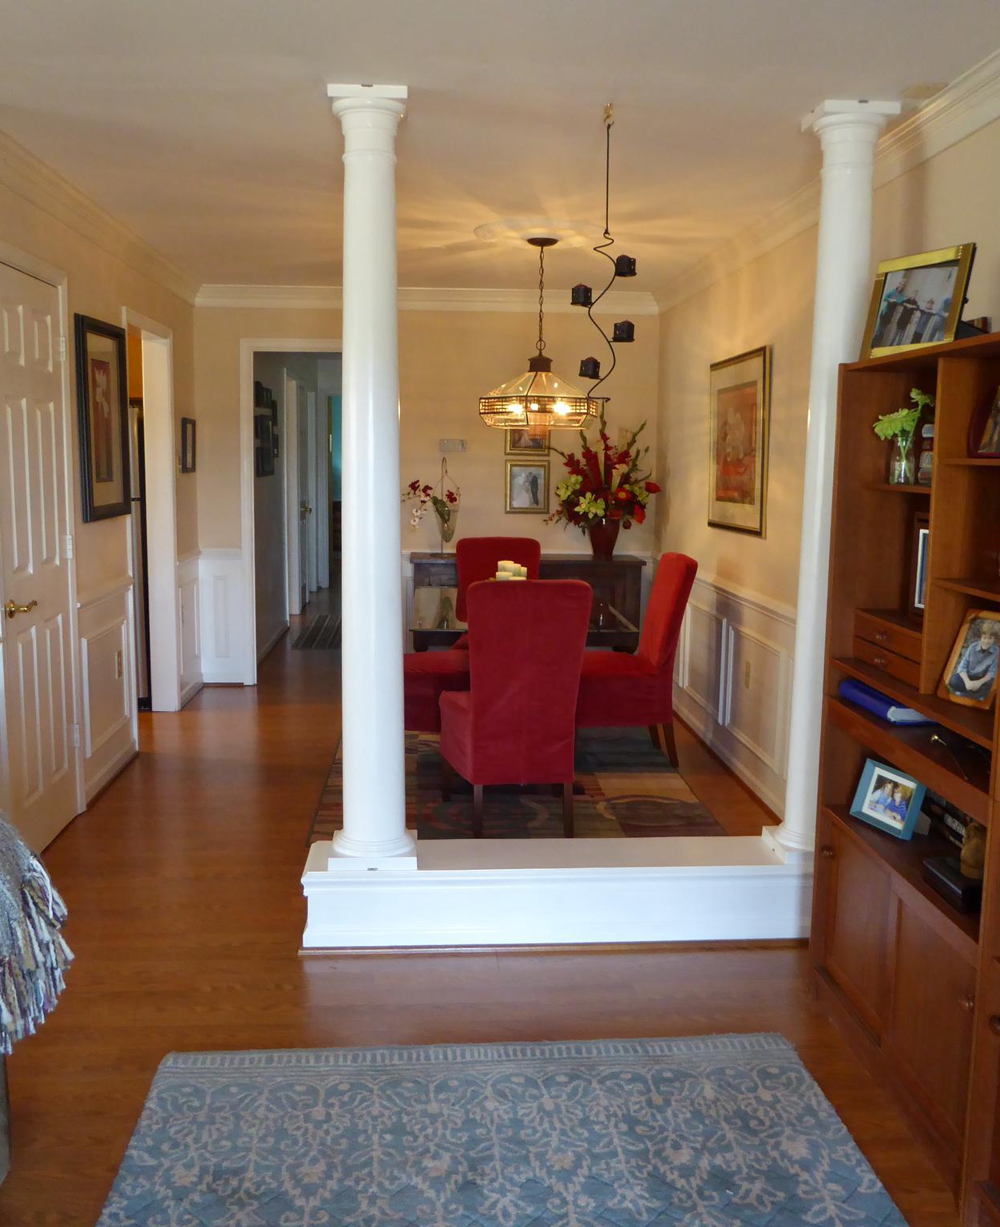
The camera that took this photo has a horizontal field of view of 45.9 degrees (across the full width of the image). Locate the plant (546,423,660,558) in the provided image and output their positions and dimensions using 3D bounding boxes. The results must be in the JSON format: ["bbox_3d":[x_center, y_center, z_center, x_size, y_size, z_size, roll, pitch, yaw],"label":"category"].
[{"bbox_3d":[0.623,-0.743,7.144,0.660,0.840,0.450,0,8,-4],"label":"plant"}]

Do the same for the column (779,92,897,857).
[{"bbox_3d":[0.997,-0.352,3.551,0.255,2.200,0.255,0,8,-4],"label":"column"}]

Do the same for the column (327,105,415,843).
[{"bbox_3d":[-0.372,-0.359,3.446,0.260,2.210,0.260,0,8,-4],"label":"column"}]

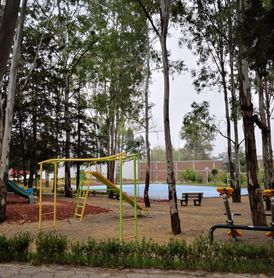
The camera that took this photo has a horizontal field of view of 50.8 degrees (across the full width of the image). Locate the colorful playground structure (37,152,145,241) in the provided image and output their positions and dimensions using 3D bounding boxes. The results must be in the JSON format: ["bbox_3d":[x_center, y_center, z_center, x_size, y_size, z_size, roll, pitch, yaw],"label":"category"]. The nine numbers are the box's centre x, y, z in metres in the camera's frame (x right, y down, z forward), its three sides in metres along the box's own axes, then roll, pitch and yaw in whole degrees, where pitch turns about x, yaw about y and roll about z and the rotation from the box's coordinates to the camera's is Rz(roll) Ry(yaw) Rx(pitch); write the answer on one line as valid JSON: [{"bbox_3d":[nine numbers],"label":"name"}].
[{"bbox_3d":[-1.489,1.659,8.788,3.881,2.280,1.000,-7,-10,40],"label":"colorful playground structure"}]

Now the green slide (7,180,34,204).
[{"bbox_3d":[-7.685,3.358,18.332,2.400,1.600,0.600,-3,-8,15],"label":"green slide"}]

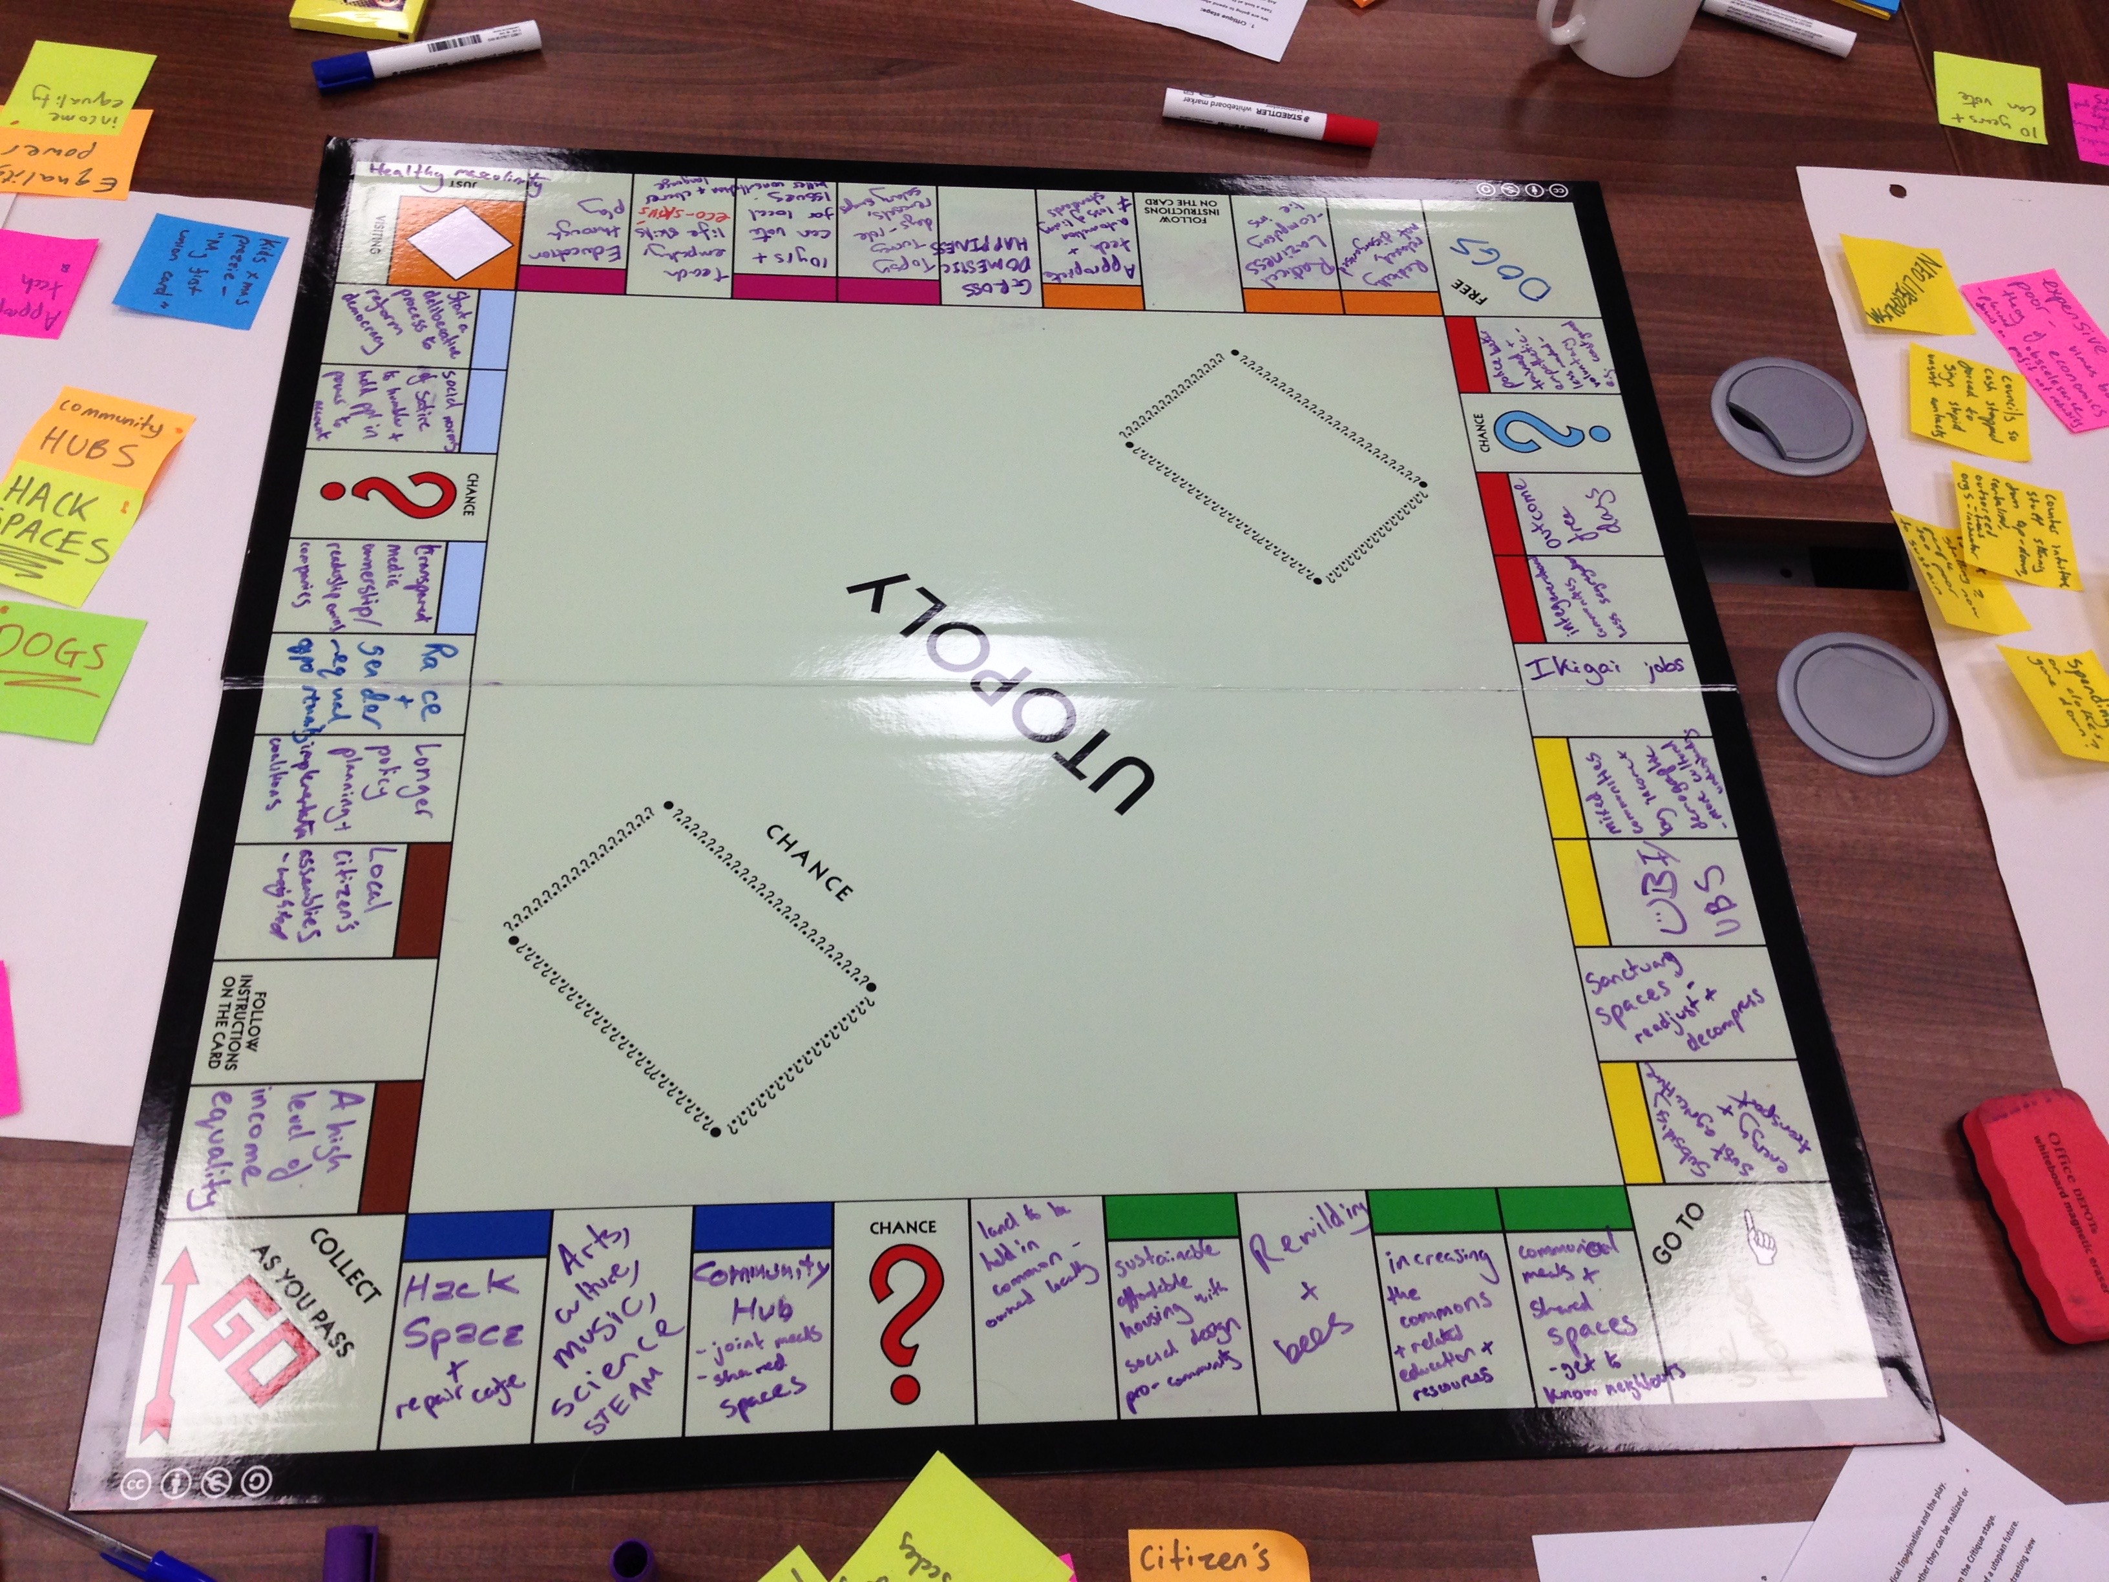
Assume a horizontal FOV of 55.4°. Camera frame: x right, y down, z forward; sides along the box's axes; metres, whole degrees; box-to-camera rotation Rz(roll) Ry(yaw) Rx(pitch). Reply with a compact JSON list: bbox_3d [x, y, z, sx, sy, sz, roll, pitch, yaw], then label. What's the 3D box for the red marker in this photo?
[{"bbox_3d":[0.144,-0.446,1.334,0.143,0.018,0.018,8,59,-1],"label":"red marker"}]

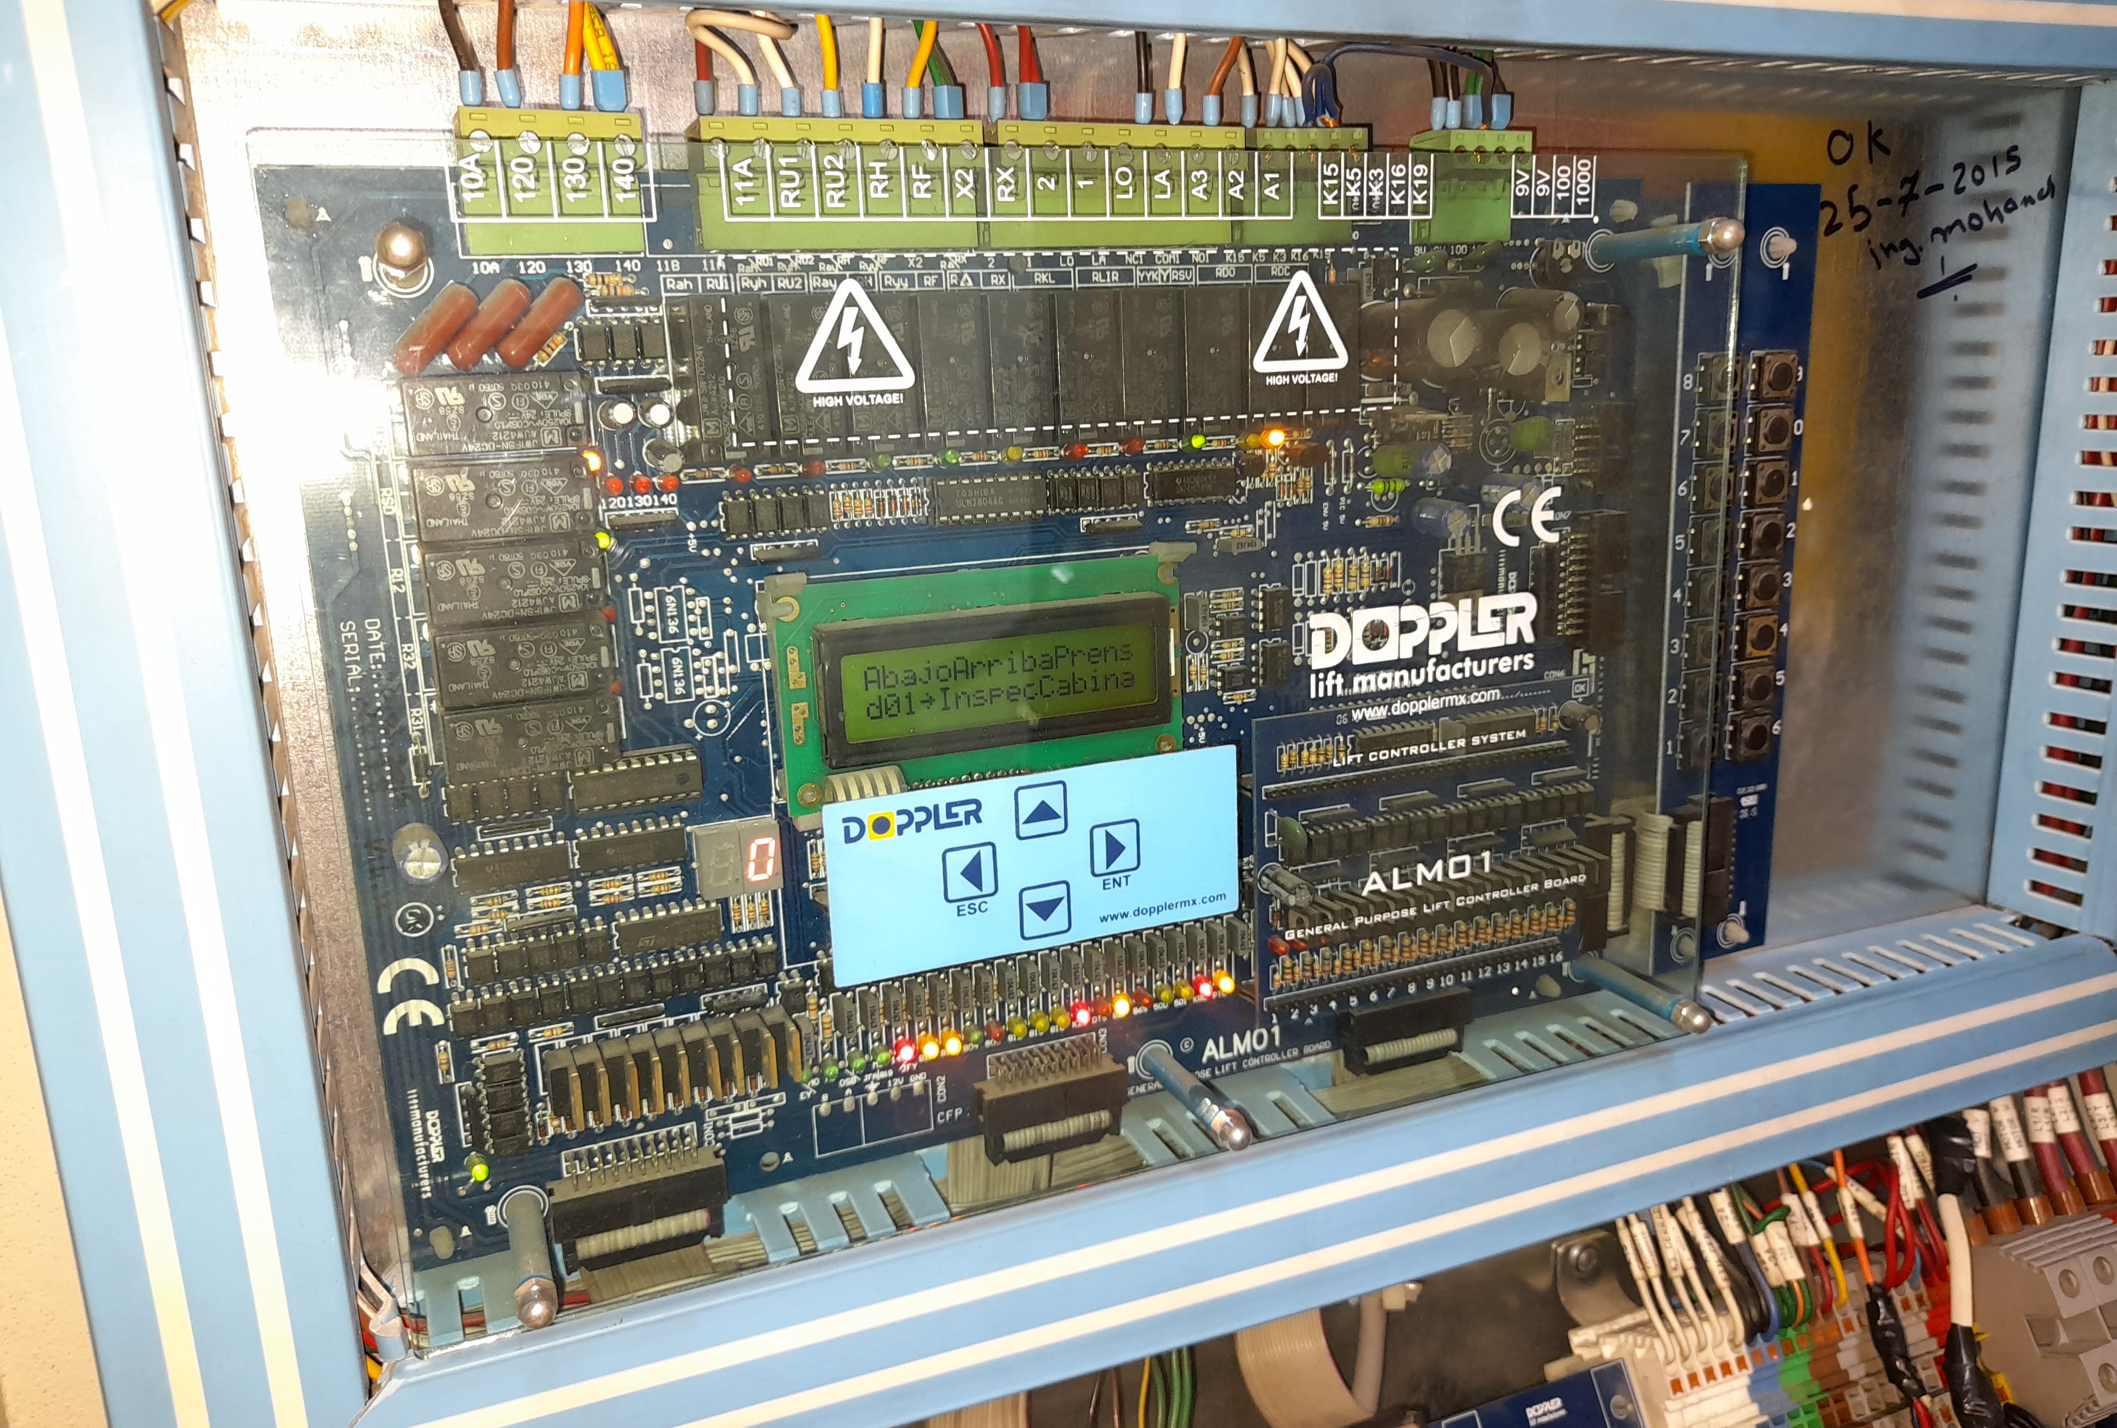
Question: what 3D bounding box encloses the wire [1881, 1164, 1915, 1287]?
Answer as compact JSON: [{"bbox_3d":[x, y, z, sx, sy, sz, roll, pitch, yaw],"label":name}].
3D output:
[{"bbox_3d":[0.219,0.134,0.398,0.007,0.032,0.006,-7,13,-21],"label":"wire"}]

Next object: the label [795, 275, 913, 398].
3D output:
[{"bbox_3d":[-0.035,-0.064,0.263,0.021,0.021,0.001,-7,12,-22],"label":"label"}]

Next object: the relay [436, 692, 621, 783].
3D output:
[{"bbox_3d":[-0.093,0.003,0.272,0.029,0.013,0.020,-7,12,-22],"label":"relay"}]

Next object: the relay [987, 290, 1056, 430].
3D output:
[{"bbox_3d":[-0.010,-0.066,0.295,0.013,0.029,0.020,-7,12,-22],"label":"relay"}]

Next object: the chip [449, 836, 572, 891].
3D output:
[{"bbox_3d":[-0.103,0.029,0.288,0.020,0.008,0.004,-7,13,-21],"label":"chip"}]

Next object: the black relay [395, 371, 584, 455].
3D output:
[{"bbox_3d":[-0.098,-0.052,0.266,0.029,0.013,0.020,-7,13,-21],"label":"black relay"}]

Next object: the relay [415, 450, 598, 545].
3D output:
[{"bbox_3d":[-0.097,-0.038,0.269,0.029,0.013,0.020,-7,13,-21],"label":"relay"}]

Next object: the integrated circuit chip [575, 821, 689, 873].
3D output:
[{"bbox_3d":[-0.082,0.026,0.296,0.020,0.008,0.004,-7,13,-21],"label":"integrated circuit chip"}]

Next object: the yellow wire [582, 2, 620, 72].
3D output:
[{"bbox_3d":[-0.078,-0.115,0.260,0.005,0.011,0.003,-15,16,-20],"label":"yellow wire"}]

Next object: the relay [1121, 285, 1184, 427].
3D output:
[{"bbox_3d":[0.014,-0.070,0.309,0.013,0.029,0.020,-7,13,-21],"label":"relay"}]

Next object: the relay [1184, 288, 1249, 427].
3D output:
[{"bbox_3d":[0.027,-0.071,0.310,0.013,0.029,0.020,-7,12,-22],"label":"relay"}]

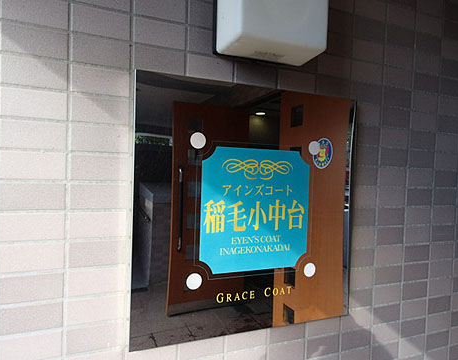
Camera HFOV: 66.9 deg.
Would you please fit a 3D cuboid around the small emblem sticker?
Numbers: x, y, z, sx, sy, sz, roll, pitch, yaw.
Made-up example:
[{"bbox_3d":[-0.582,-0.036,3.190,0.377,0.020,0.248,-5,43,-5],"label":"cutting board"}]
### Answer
[{"bbox_3d":[0.208,-0.059,0.769,0.053,0.069,0.004,1,2,-23],"label":"small emblem sticker"}]

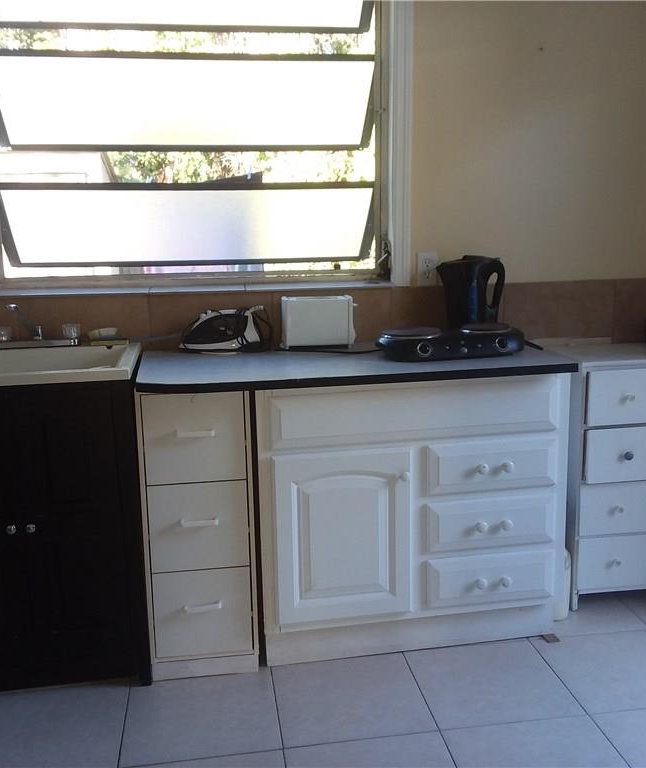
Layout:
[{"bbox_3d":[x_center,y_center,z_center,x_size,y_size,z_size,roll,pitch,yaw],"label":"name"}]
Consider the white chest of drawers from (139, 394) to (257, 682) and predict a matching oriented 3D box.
[{"bbox_3d":[-0.375,0.382,2.449,0.295,0.824,0.526,-3,11,-8],"label":"white chest of drawers"}]

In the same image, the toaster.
[{"bbox_3d":[-0.014,-0.205,2.660,0.240,0.166,0.123,-3,11,-8],"label":"toaster"}]

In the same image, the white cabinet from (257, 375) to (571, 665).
[{"bbox_3d":[0.237,0.346,2.554,0.908,0.824,0.539,-3,11,-8],"label":"white cabinet"}]

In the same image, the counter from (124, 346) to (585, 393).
[{"bbox_3d":[0.075,-0.065,2.459,1.229,0.028,0.603,-3,11,-8],"label":"counter"}]

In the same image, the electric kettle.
[{"bbox_3d":[0.486,-0.284,2.664,0.231,0.278,0.160,-2,11,-3],"label":"electric kettle"}]

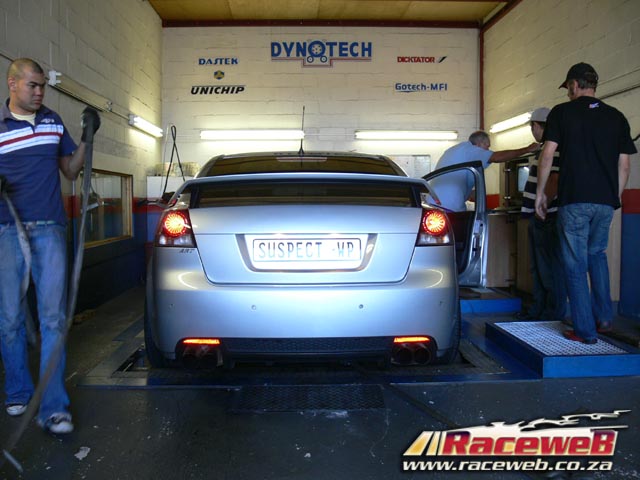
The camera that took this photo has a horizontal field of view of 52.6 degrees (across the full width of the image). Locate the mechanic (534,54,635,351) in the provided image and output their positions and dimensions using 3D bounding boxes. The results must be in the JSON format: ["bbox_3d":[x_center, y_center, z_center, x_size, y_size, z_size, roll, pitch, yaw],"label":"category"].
[{"bbox_3d":[1.778,-0.256,4.300,0.600,1.830,0.520,-1,3,-9],"label":"mechanic"}]

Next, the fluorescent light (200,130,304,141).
[{"bbox_3d":[-0.981,-1.518,9.400,1.530,0.130,0.100,0,3,-3],"label":"fluorescent light"}]

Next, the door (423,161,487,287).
[{"bbox_3d":[1.053,-0.152,5.950,0.180,1.100,1.150,-3,4,-39],"label":"door"}]

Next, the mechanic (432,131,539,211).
[{"bbox_3d":[1.668,-0.291,6.600,1.000,1.630,0.580,-2,4,-25],"label":"mechanic"}]

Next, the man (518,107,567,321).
[{"bbox_3d":[1.908,-0.221,5.500,0.480,1.850,0.520,2,4,32],"label":"man"}]

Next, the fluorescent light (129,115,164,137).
[{"bbox_3d":[-2.191,-1.435,8.220,0.100,0.130,1.530,0,3,-3],"label":"fluorescent light"}]

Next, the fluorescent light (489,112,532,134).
[{"bbox_3d":[2.454,-1.485,8.250,0.100,0.130,1.530,0,3,-3],"label":"fluorescent light"}]

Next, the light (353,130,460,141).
[{"bbox_3d":[1.267,-1.531,9.480,1.530,0.130,0.100,0,3,-3],"label":"light"}]

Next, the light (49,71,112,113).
[{"bbox_3d":[-2.077,-1.283,5.720,0.100,0.130,1.530,0,3,-3],"label":"light"}]

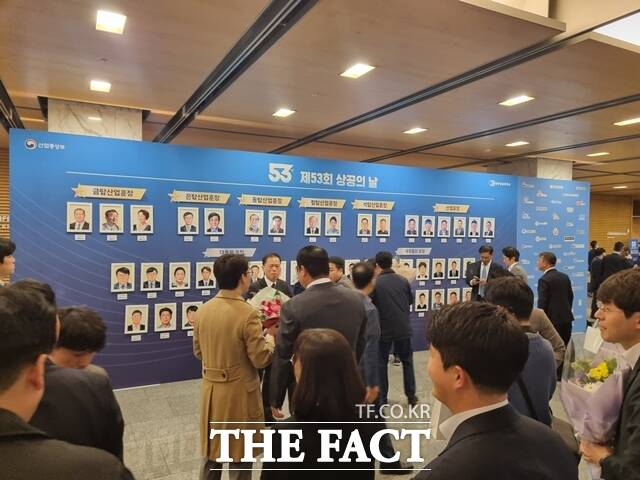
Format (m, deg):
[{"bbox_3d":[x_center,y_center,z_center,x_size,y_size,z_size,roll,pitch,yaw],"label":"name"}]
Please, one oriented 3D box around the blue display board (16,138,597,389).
[{"bbox_3d":[0.982,0.320,7.483,9.804,2.973,0.140,0,1,-27],"label":"blue display board"}]

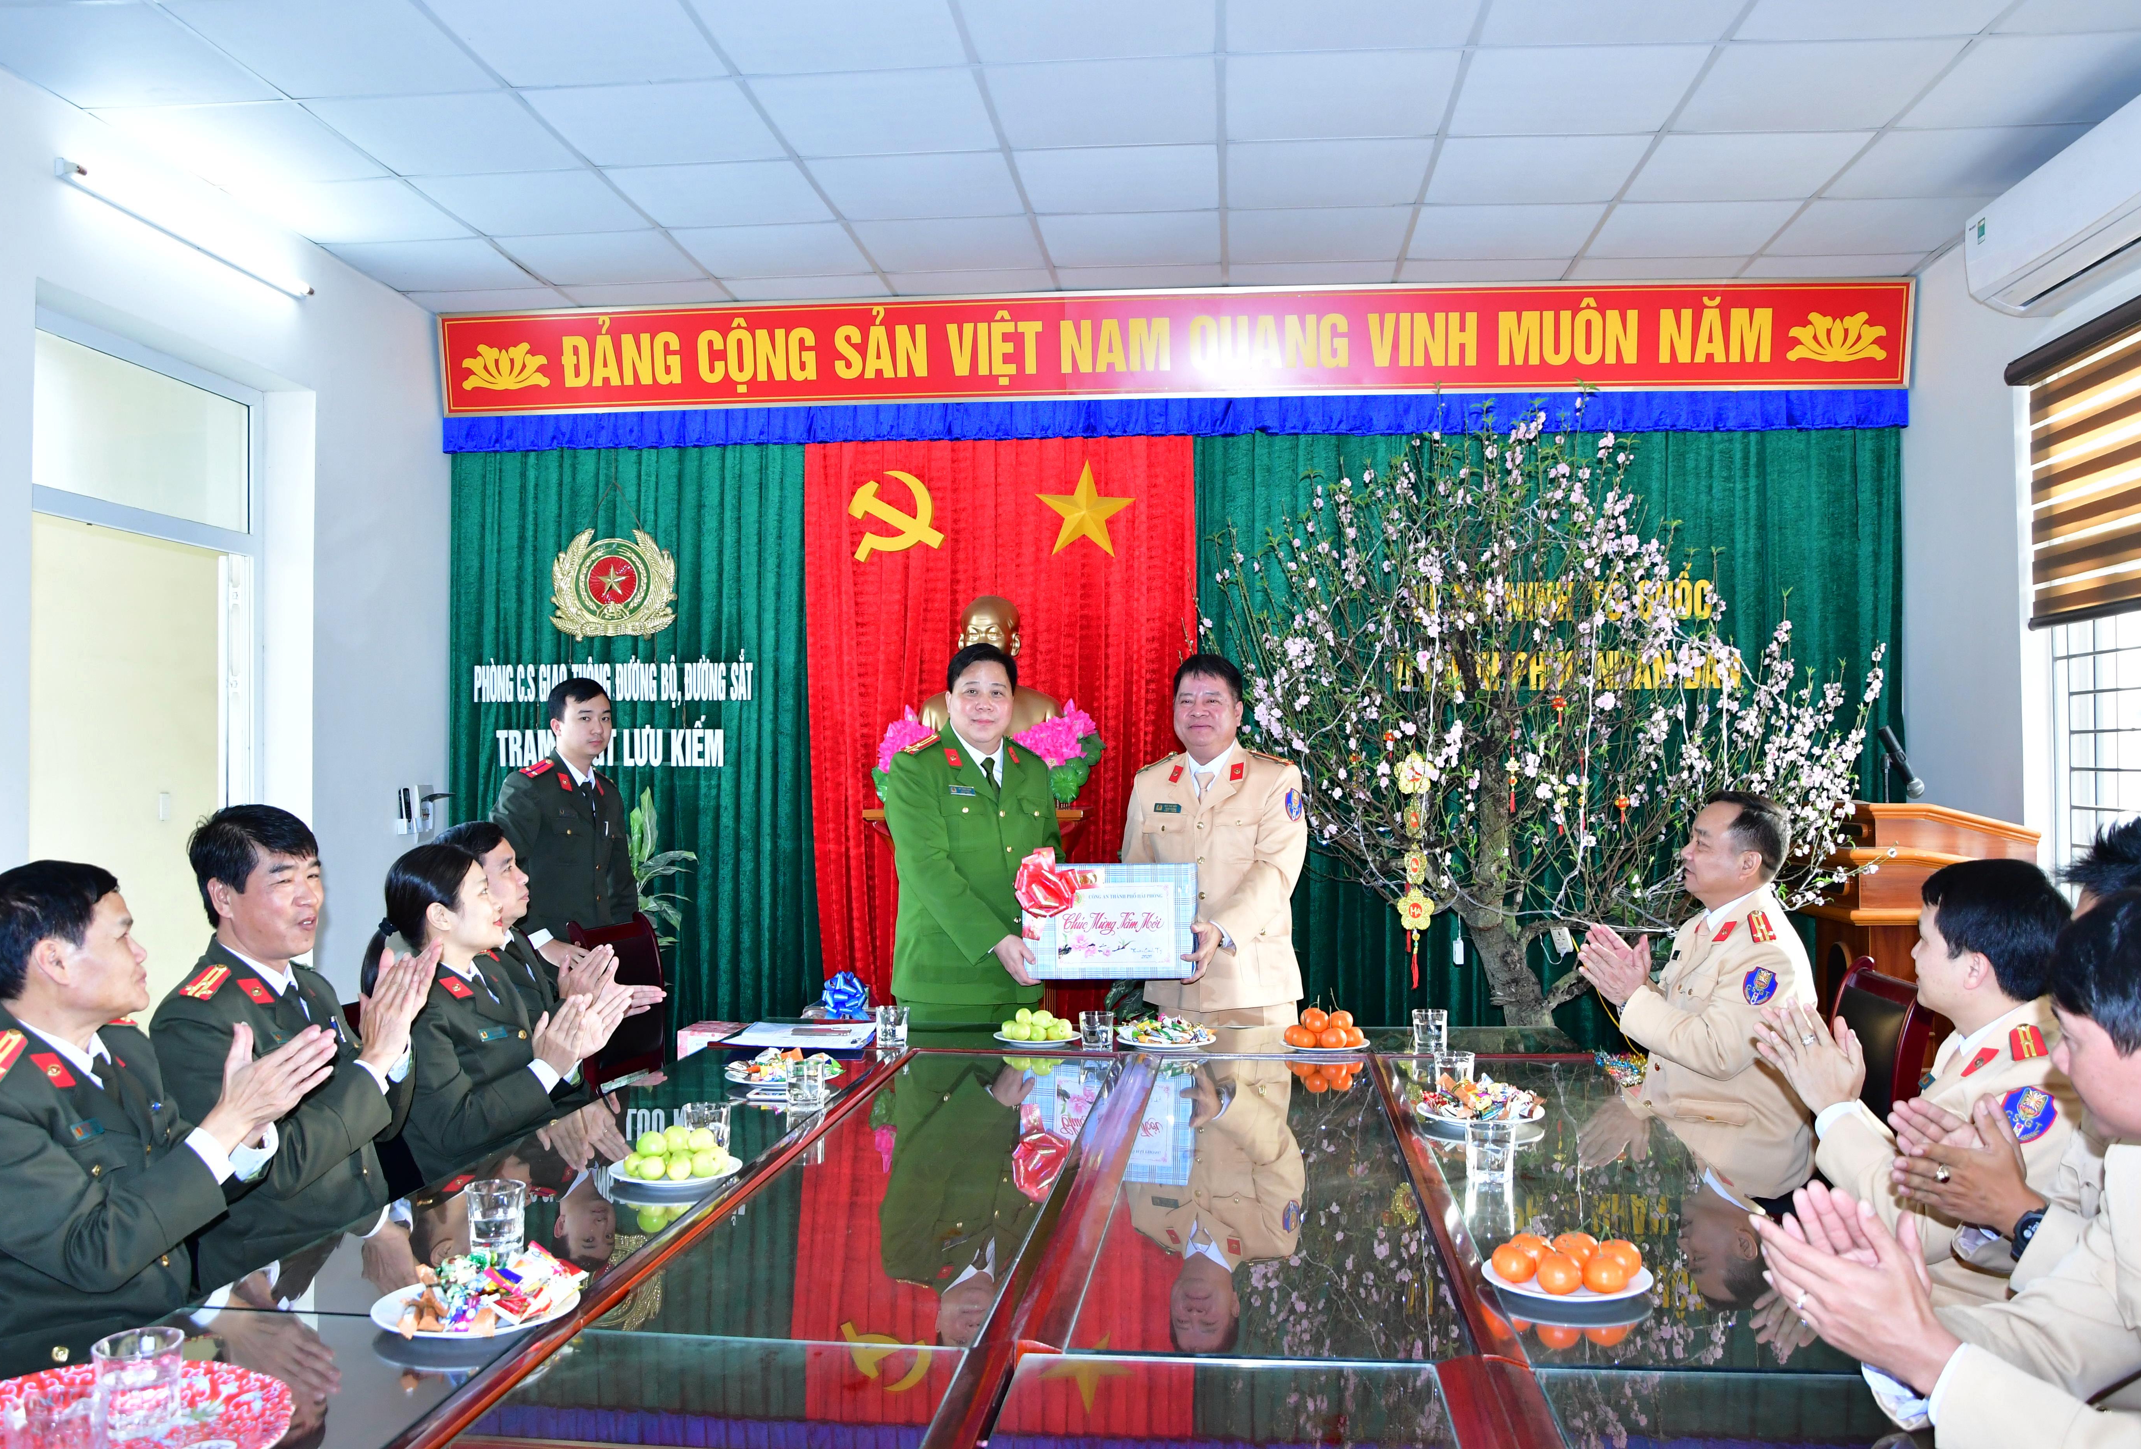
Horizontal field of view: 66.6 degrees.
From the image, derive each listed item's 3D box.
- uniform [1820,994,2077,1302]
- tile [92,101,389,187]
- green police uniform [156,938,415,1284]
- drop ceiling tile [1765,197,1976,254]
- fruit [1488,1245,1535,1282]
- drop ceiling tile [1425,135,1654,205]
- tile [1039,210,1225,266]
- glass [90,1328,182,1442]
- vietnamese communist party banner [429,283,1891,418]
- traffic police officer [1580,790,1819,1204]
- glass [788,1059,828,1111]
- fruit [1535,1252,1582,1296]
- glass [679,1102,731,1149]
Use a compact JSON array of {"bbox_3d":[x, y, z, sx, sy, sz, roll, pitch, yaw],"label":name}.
[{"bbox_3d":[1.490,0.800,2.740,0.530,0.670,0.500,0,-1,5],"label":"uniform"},{"bbox_3d":[-2.257,-1.594,4.479,0.595,0.020,0.585,0,-1,6],"label":"tile"},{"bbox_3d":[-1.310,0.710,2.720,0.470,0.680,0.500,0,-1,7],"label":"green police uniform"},{"bbox_3d":[2.561,-1.582,5.166,0.600,0.020,0.600,0,-1,6],"label":"drop ceiling tile"},{"bbox_3d":[0.528,0.645,1.950,0.054,0.048,0.054,0,-1,5],"label":"fruit"},{"bbox_3d":[1.363,-1.635,4.790,0.595,0.018,0.570,0,-1,6],"label":"drop ceiling tile"},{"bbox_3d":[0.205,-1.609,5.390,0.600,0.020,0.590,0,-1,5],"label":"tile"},{"bbox_3d":[-0.851,0.604,1.490,0.073,0.081,0.073,0,-1,6],"label":"glass"},{"bbox_3d":[0.285,-1.402,6.120,5.480,0.390,0.050,0,7,6],"label":"vietnamese communist party banner"},{"bbox_3d":[1.390,0.830,3.600,0.680,1.350,0.530,0,-1,9],"label":"traffic police officer"},{"bbox_3d":[-0.506,0.682,3.131,0.074,0.090,0.074,0,-1,6],"label":"glass"},{"bbox_3d":[0.622,0.698,2.070,0.057,0.051,0.057,0,-1,6],"label":"fruit"},{"bbox_3d":[-0.601,0.663,2.700,0.076,0.090,0.076,0,-1,6],"label":"glass"}]

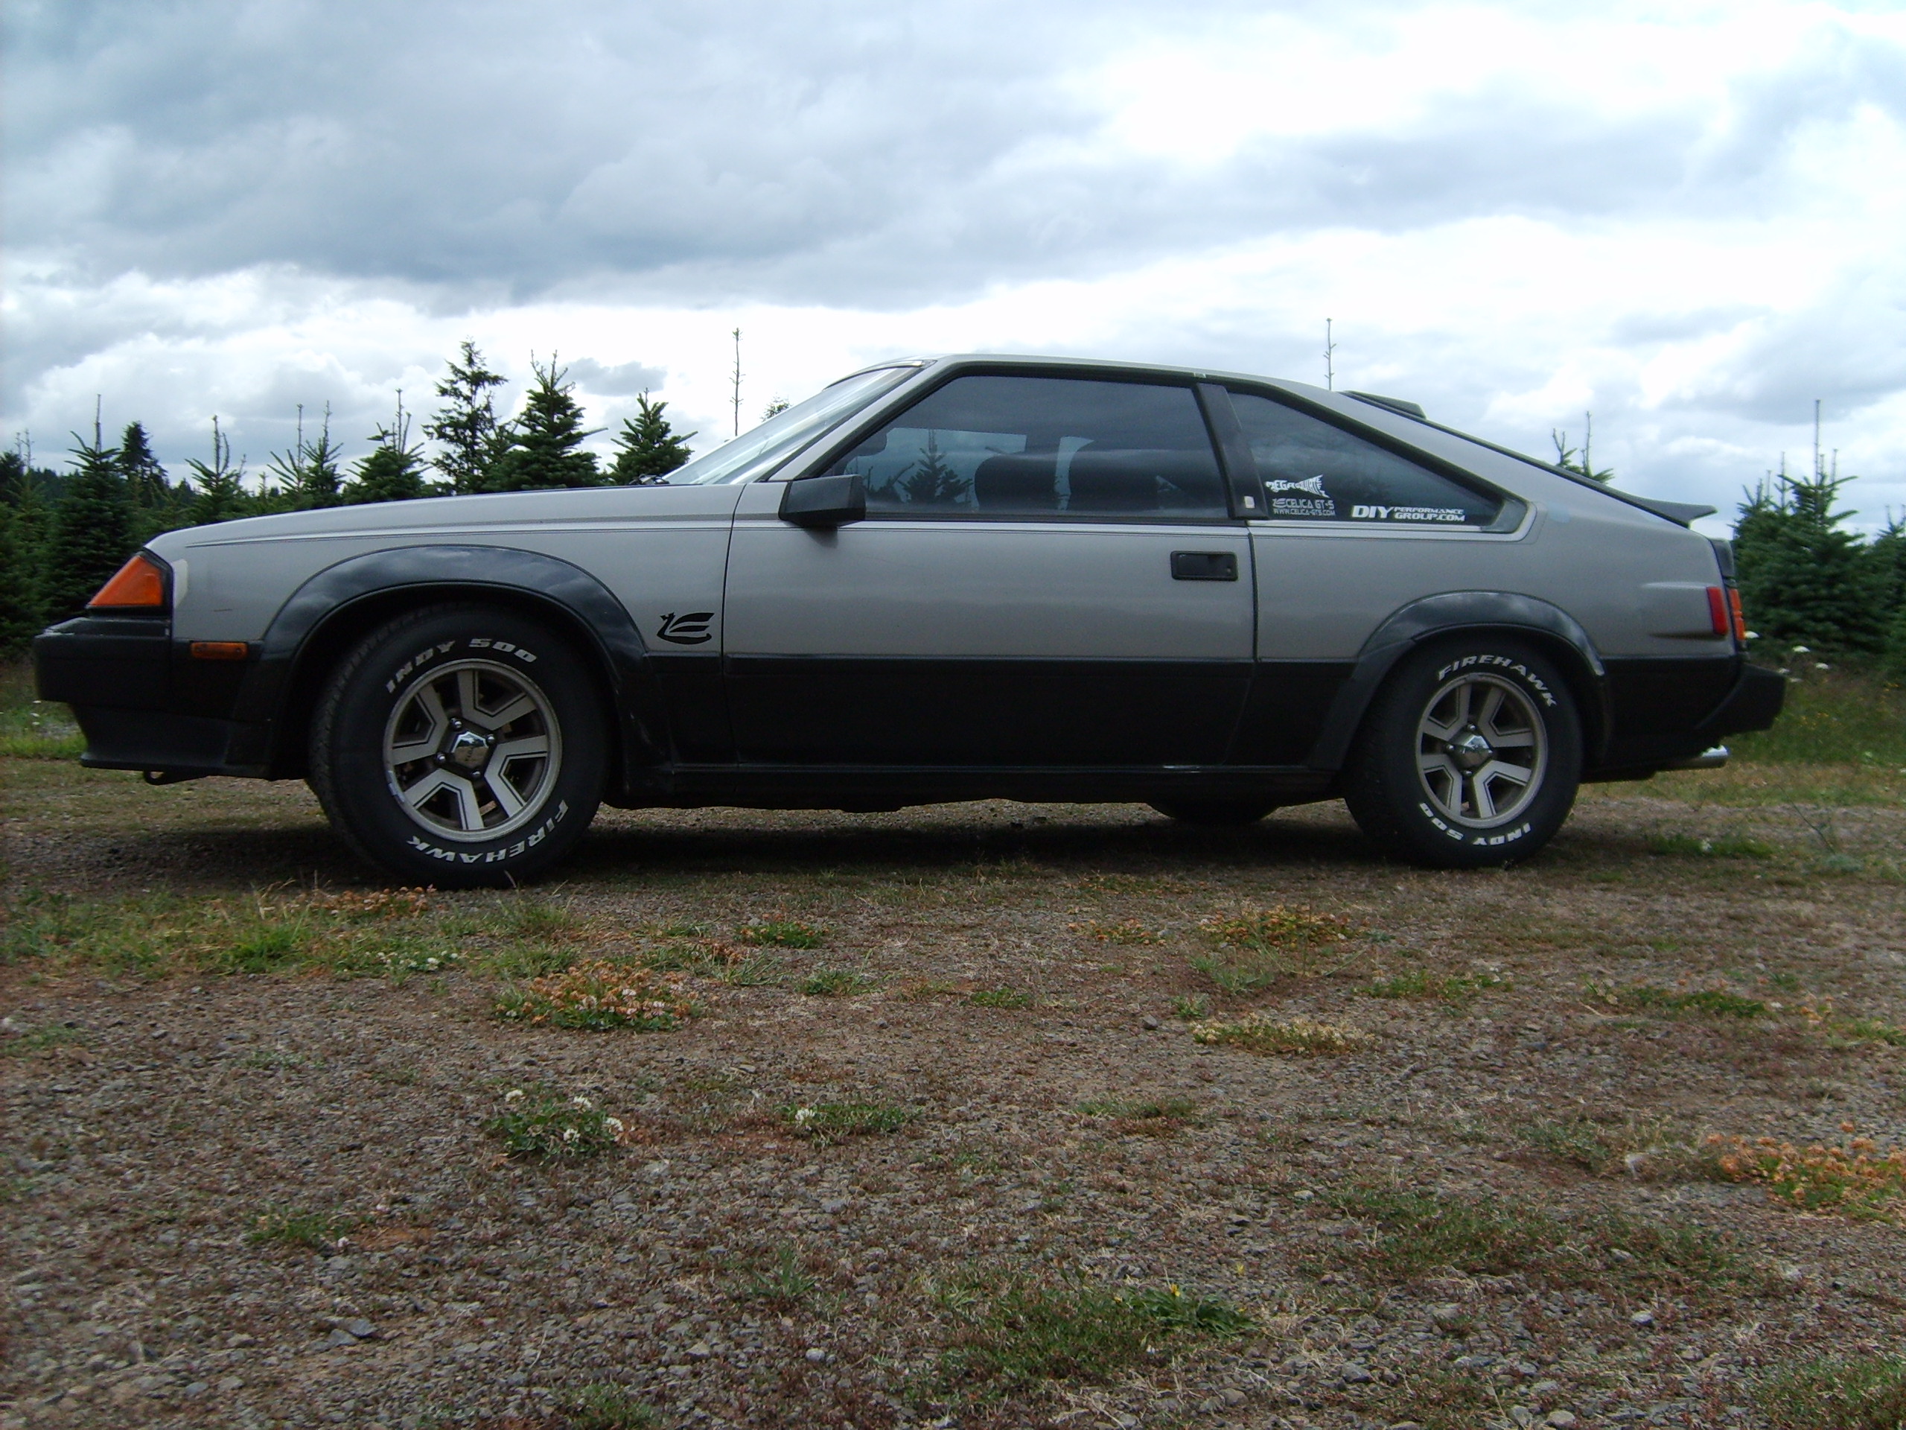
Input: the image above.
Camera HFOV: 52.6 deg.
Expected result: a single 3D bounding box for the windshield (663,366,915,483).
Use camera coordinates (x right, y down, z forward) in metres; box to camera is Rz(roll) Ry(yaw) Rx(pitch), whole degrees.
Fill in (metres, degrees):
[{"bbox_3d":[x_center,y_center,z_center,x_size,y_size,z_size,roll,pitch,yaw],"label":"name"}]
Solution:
[{"bbox_3d":[-0.513,-0.725,5.214,0.596,0.150,1.380,-35,11,-13],"label":"windshield"}]

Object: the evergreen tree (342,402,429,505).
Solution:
[{"bbox_3d":[-4.518,-1.200,15.474,1.100,2.618,1.100,0,1,-16],"label":"evergreen tree"}]

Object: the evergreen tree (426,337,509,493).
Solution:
[{"bbox_3d":[-5.007,-1.936,19.962,1.400,3.901,1.400,0,1,-16],"label":"evergreen tree"}]

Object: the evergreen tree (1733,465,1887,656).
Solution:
[{"bbox_3d":[6.685,-0.960,14.976,1.250,2.426,1.250,0,1,-16],"label":"evergreen tree"}]

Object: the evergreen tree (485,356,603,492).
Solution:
[{"bbox_3d":[-3.171,-1.352,15.171,1.200,2.967,1.200,0,1,-16],"label":"evergreen tree"}]

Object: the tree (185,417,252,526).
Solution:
[{"bbox_3d":[-6.276,-1.237,16.474,1.050,2.611,1.050,0,1,-16],"label":"tree"}]

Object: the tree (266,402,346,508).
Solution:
[{"bbox_3d":[-5.510,-1.290,16.473,1.100,2.735,1.100,0,1,-16],"label":"tree"}]

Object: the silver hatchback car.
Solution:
[{"bbox_3d":[-0.067,-0.293,5.356,4.440,1.310,1.710,0,1,-16],"label":"silver hatchback car"}]

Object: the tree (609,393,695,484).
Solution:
[{"bbox_3d":[-2.398,-1.195,15.174,1.050,2.671,1.050,0,1,-16],"label":"tree"}]

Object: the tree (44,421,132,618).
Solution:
[{"bbox_3d":[-6.678,-1.144,14.976,1.000,2.475,1.000,0,1,-16],"label":"tree"}]

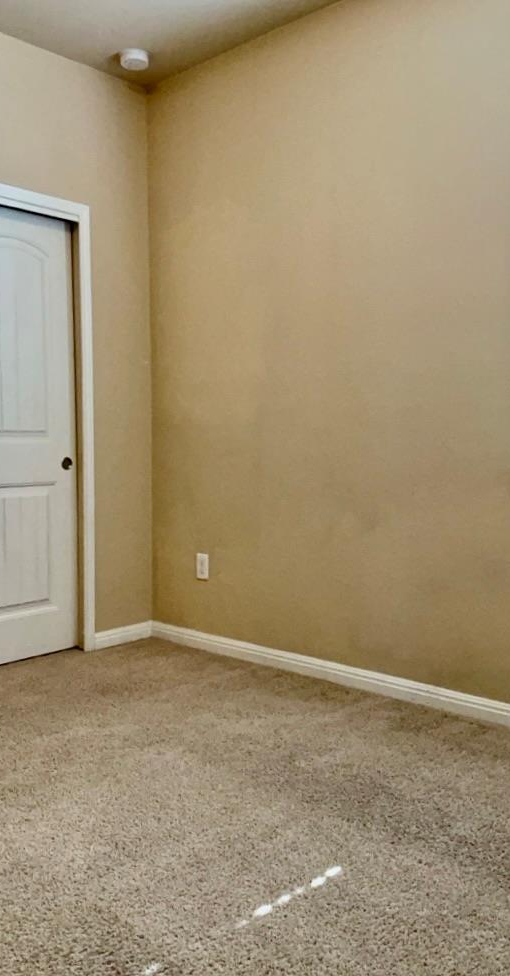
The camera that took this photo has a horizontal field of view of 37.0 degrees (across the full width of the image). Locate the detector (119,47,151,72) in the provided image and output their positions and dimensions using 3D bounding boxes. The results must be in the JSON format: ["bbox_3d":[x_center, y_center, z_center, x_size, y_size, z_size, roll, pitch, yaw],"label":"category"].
[{"bbox_3d":[-0.537,-1.910,3.402,0.125,0.046,0.125,0,3,0],"label":"detector"}]

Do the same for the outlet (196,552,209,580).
[{"bbox_3d":[-0.248,0.375,3.643,0.074,0.118,0.010,3,4,42],"label":"outlet"}]

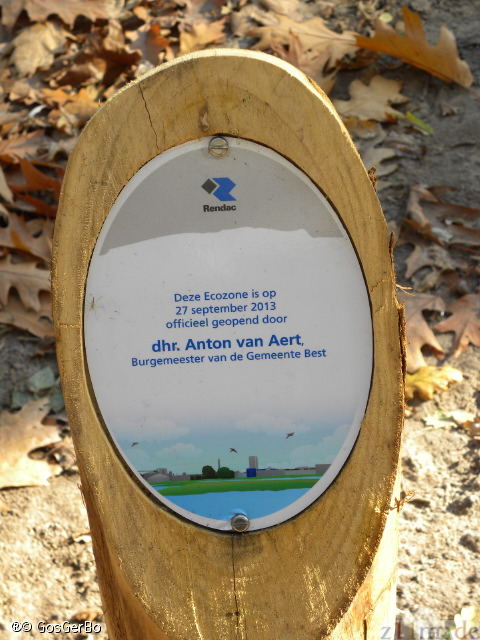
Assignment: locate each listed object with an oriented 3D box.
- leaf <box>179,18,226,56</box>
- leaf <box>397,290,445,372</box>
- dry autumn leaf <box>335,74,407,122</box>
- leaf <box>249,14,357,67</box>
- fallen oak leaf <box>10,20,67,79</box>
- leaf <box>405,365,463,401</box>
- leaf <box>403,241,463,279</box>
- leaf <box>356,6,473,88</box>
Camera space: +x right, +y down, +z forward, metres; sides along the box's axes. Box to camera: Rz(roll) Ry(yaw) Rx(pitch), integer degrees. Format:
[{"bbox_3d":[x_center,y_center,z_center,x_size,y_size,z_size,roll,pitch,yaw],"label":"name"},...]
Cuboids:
[{"bbox_3d":[-0.045,-0.339,1.897,0.055,0.022,0.078,31,52,31],"label":"leaf"},{"bbox_3d":[0.165,0.012,1.520,0.085,0.020,0.115,31,52,31],"label":"leaf"},{"bbox_3d":[0.150,-0.256,1.813,0.090,0.018,0.082,-3,42,0],"label":"dry autumn leaf"},{"bbox_3d":[0.075,-0.333,1.887,0.130,0.025,0.100,4,43,7],"label":"leaf"},{"bbox_3d":[-0.240,-0.325,1.886,0.065,0.030,0.095,18,47,22],"label":"fallen oak leaf"},{"bbox_3d":[0.177,0.058,1.466,0.066,0.022,0.046,-13,43,-11],"label":"leaf"},{"bbox_3d":[0.195,-0.062,1.595,0.070,0.022,0.050,-17,44,-15],"label":"leaf"},{"bbox_3d":[0.205,-0.323,1.857,0.150,0.050,0.110,14,45,18],"label":"leaf"}]

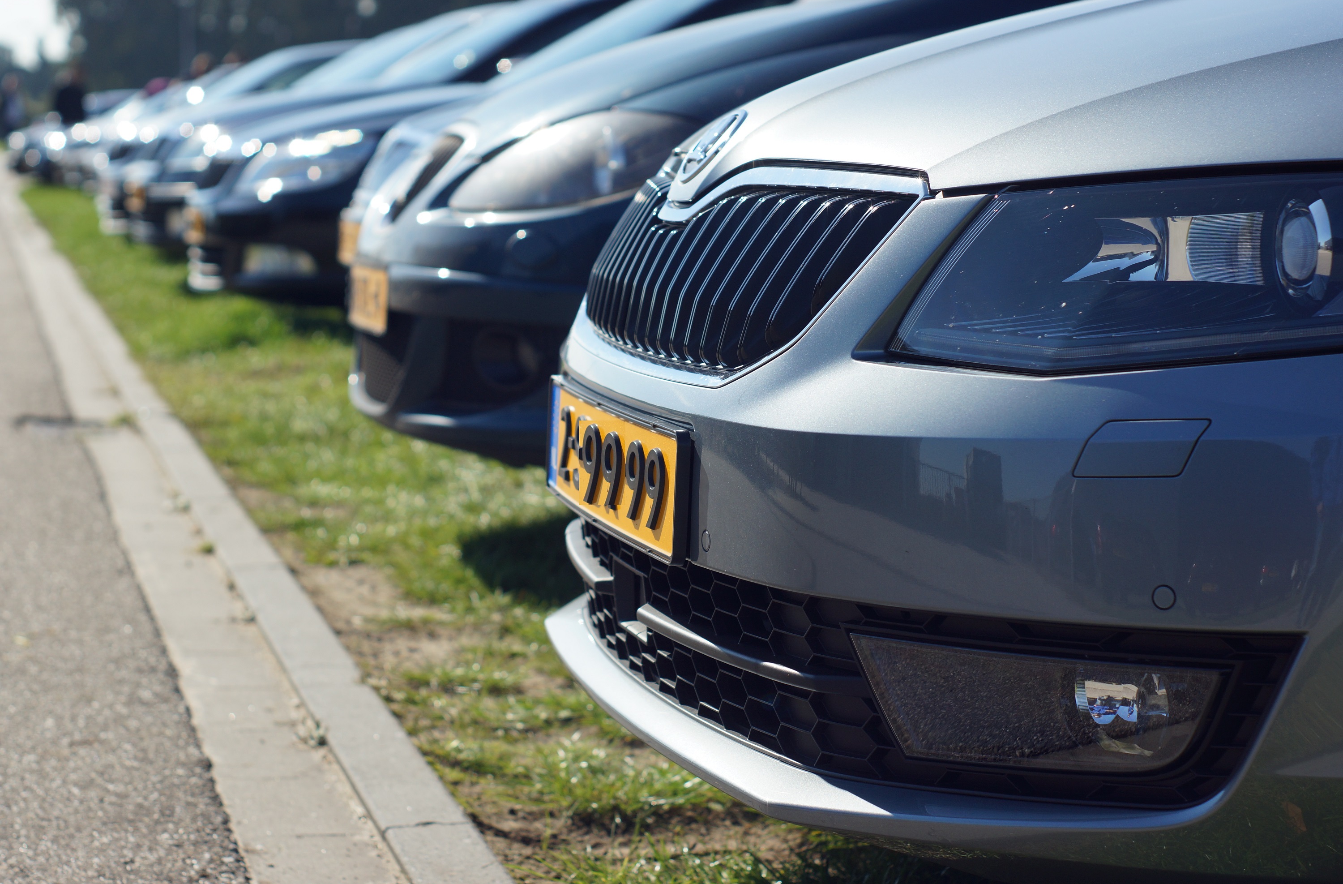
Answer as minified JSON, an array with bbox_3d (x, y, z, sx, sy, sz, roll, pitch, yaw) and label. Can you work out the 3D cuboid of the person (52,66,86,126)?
[{"bbox_3d":[-10.557,-5.727,49.000,0.520,1.720,0.360,-2,7,-14],"label":"person"}]

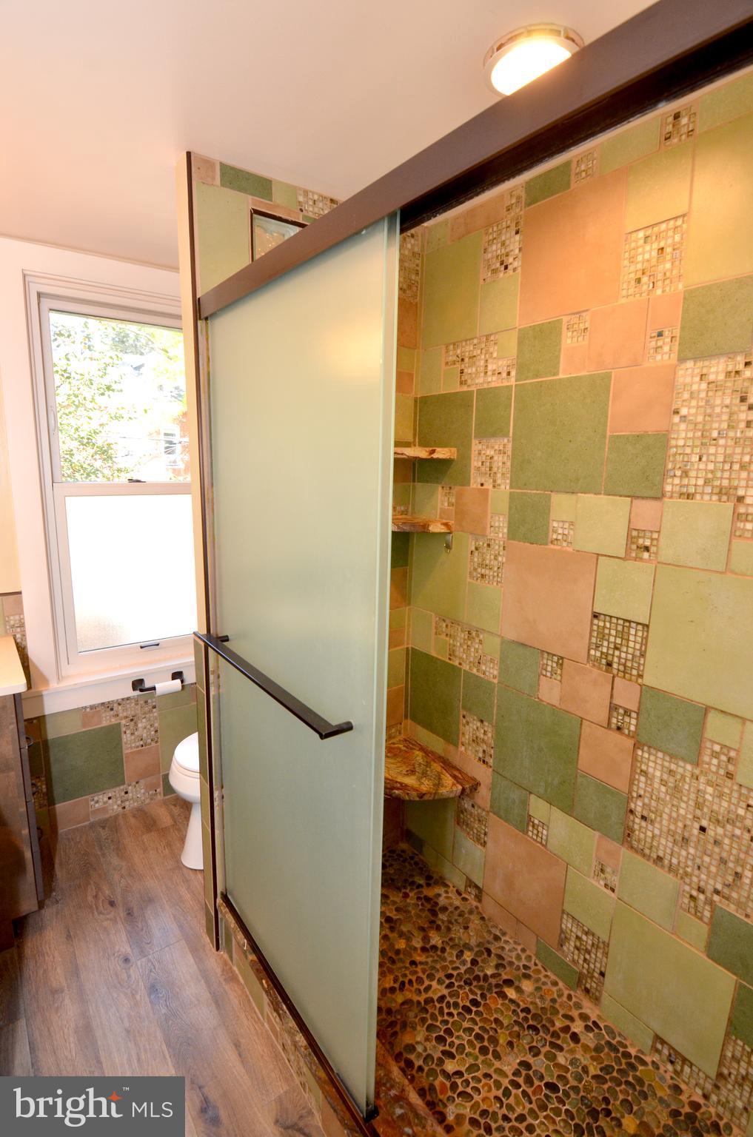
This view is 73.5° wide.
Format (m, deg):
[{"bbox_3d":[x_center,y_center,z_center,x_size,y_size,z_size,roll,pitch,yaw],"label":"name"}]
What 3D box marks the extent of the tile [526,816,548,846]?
[{"bbox_3d":[0.511,0.824,1.595,0.011,0.074,0.074,-6,12,-35],"label":"tile"}]

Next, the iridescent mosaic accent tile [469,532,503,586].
[{"bbox_3d":[0.366,-0.028,1.670,0.008,0.150,0.150,-6,12,-35],"label":"iridescent mosaic accent tile"}]

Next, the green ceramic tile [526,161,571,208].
[{"bbox_3d":[0.469,-1.034,1.371,0.012,0.080,0.149,-7,12,-36],"label":"green ceramic tile"}]

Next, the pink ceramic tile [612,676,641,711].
[{"bbox_3d":[0.655,0.324,1.315,0.011,0.074,0.074,-6,12,-35],"label":"pink ceramic tile"}]

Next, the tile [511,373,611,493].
[{"bbox_3d":[0.508,-0.367,1.420,0.011,0.298,0.298,-6,12,-35],"label":"tile"}]

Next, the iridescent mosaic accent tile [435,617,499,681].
[{"bbox_3d":[0.317,0.281,1.794,0.012,0.152,0.310,-7,12,-36],"label":"iridescent mosaic accent tile"}]

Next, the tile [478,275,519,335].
[{"bbox_3d":[0.377,-0.802,1.540,0.010,0.150,0.149,-7,13,-36],"label":"tile"}]

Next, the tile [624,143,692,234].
[{"bbox_3d":[0.637,-0.852,1.136,0.010,0.145,0.146,-6,13,-35],"label":"tile"}]

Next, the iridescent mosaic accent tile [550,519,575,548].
[{"bbox_3d":[0.529,-0.100,1.427,0.008,0.074,0.074,-6,12,-35],"label":"iridescent mosaic accent tile"}]

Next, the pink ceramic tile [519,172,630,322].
[{"bbox_3d":[0.503,-0.820,1.317,0.010,0.298,0.298,-8,14,-38],"label":"pink ceramic tile"}]

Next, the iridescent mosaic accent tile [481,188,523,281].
[{"bbox_3d":[0.375,-0.972,1.489,0.010,0.217,0.150,-6,13,-35],"label":"iridescent mosaic accent tile"}]

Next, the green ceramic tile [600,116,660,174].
[{"bbox_3d":[0.601,-0.994,1.192,0.012,0.076,0.149,-7,12,-36],"label":"green ceramic tile"}]

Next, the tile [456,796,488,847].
[{"bbox_3d":[0.353,0.924,1.852,0.010,0.148,0.148,-7,13,-36],"label":"tile"}]

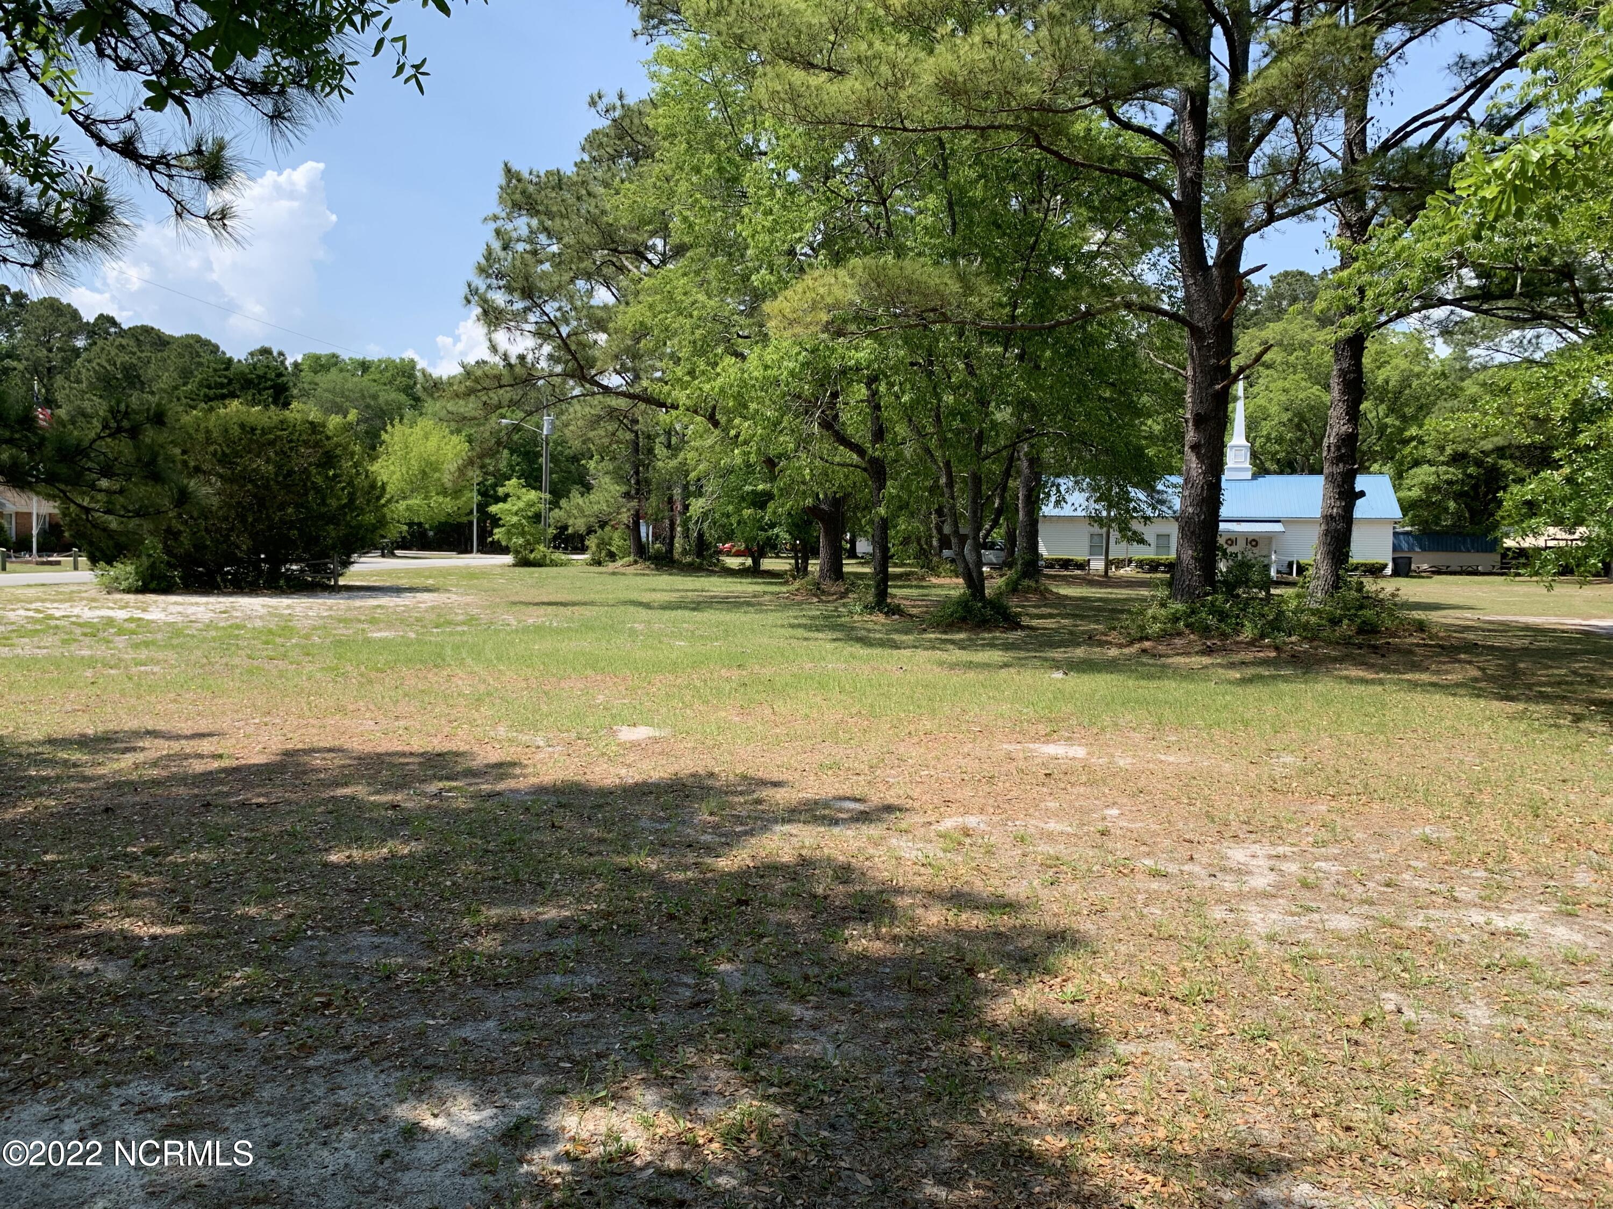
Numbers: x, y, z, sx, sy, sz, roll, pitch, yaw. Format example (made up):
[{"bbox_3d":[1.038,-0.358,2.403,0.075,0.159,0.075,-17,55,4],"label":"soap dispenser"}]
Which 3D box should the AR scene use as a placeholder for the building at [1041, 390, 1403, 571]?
[{"bbox_3d":[23.106,-7.486,69.345,18.946,11.031,9.756,2,3,16],"label":"building"}]

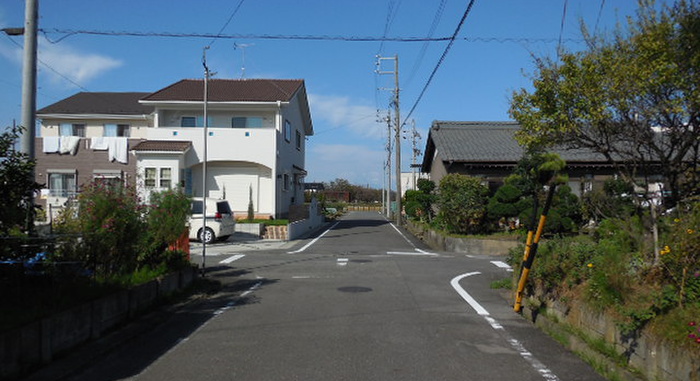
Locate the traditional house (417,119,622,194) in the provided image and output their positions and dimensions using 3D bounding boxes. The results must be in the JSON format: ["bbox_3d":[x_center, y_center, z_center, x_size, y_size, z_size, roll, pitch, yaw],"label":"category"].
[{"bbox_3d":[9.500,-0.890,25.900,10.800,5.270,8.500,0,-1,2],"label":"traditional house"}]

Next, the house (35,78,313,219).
[{"bbox_3d":[-9.900,-2.570,30.600,14.200,8.270,11.400,0,-1,1],"label":"house"}]

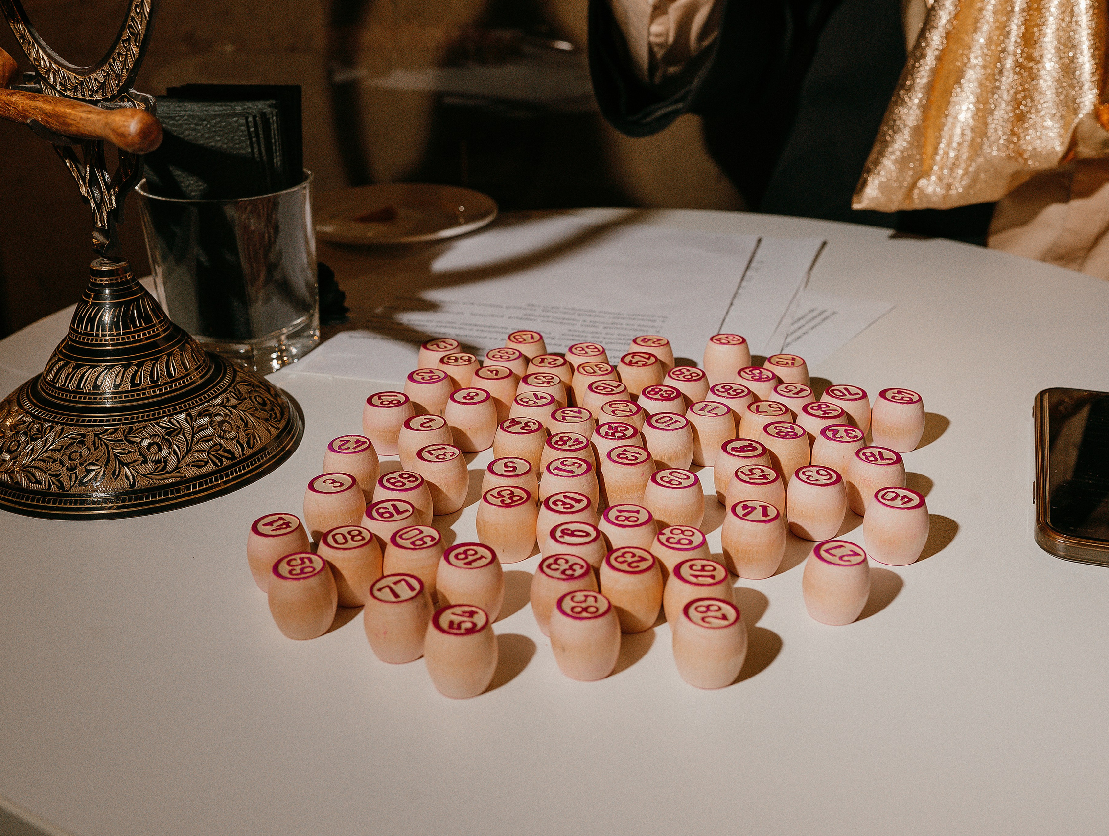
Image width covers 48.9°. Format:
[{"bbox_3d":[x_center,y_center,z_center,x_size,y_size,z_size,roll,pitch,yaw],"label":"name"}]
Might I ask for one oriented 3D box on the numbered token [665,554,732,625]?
[{"bbox_3d":[0.048,0.061,0.405,0.023,0.023,0.023,-1,24,0],"label":"numbered token"}]

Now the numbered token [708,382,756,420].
[{"bbox_3d":[0.078,-0.001,0.542,0.023,0.023,0.023,-1,24,0],"label":"numbered token"}]

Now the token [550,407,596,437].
[{"bbox_3d":[0.007,0.010,0.532,0.023,0.024,0.023,0,24,1],"label":"token"}]

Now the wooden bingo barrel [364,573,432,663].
[{"bbox_3d":[-0.051,0.067,0.406,0.023,0.024,0.023,-4,25,-8],"label":"wooden bingo barrel"}]

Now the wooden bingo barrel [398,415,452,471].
[{"bbox_3d":[-0.055,0.013,0.522,0.024,0.024,0.024,-1,24,0],"label":"wooden bingo barrel"}]

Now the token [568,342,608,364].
[{"bbox_3d":[0.016,-0.023,0.595,0.023,0.024,0.023,-1,25,0],"label":"token"}]

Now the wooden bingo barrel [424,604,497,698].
[{"bbox_3d":[-0.029,0.074,0.385,0.023,0.024,0.023,-1,25,0],"label":"wooden bingo barrel"}]

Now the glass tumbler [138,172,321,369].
[{"bbox_3d":[-0.169,-0.080,0.643,0.087,0.092,0.087,-1,25,0],"label":"glass tumbler"}]

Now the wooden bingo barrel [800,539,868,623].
[{"bbox_3d":[0.097,0.057,0.420,0.023,0.024,0.023,-1,25,0],"label":"wooden bingo barrel"}]

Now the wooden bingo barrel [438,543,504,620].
[{"bbox_3d":[-0.029,0.059,0.426,0.023,0.024,0.023,-1,24,1],"label":"wooden bingo barrel"}]

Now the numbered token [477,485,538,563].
[{"bbox_3d":[-0.017,0.040,0.455,0.023,0.023,0.023,-1,24,0],"label":"numbered token"}]

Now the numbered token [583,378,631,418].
[{"bbox_3d":[0.025,-0.003,0.560,0.023,0.024,0.023,-1,24,1],"label":"numbered token"}]

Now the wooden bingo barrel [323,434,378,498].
[{"bbox_3d":[-0.083,0.021,0.498,0.023,0.023,0.023,-1,24,0],"label":"wooden bingo barrel"}]

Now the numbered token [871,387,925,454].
[{"bbox_3d":[0.153,0.001,0.542,0.023,0.024,0.023,-1,24,1],"label":"numbered token"}]

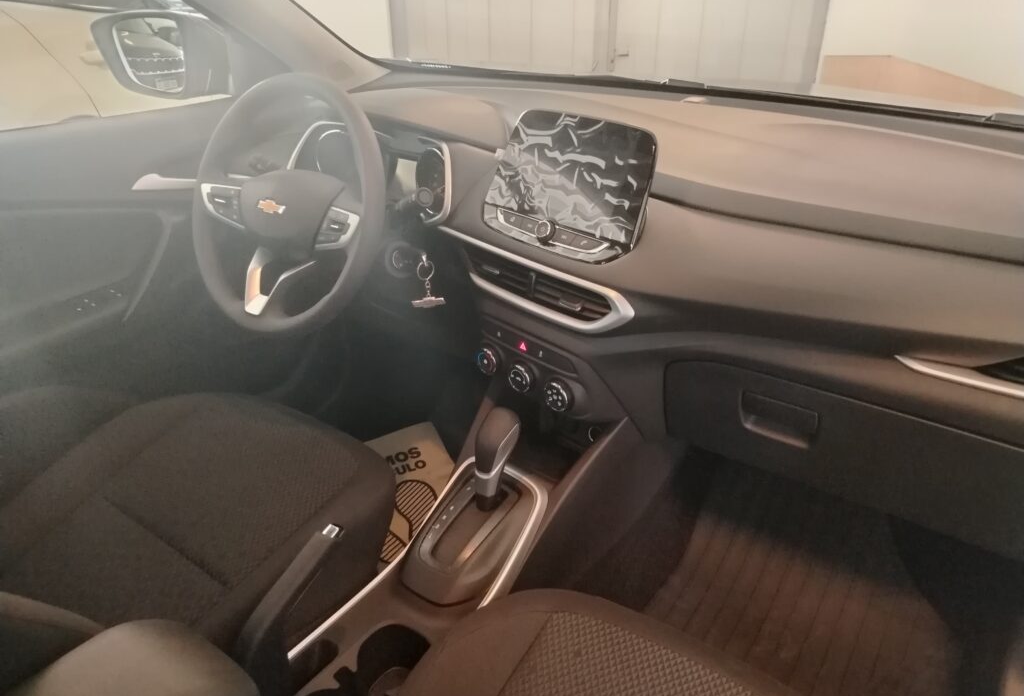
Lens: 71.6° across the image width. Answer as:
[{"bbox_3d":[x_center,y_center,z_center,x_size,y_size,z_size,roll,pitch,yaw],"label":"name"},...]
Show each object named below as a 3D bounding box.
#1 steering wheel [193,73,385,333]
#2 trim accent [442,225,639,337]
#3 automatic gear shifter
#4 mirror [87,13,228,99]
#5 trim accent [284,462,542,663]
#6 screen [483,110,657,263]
[{"bbox_3d":[-0.325,-0.207,1.030,0.370,0.370,0.095,14,5,29],"label":"steering wheel"},{"bbox_3d":[0.018,-0.096,0.982,0.350,0.090,0.040,20,9,38],"label":"trim accent"},{"bbox_3d":[-0.025,0.150,0.970,0.045,0.140,0.056,14,18,30],"label":"automatic gear shifter"},{"bbox_3d":[-0.655,-0.559,1.365,0.230,0.157,0.125,11,27,24],"label":"mirror"},{"bbox_3d":[-0.103,0.275,0.891,0.152,0.070,0.385,14,37,30],"label":"trim accent"},{"bbox_3d":[0.076,-0.224,0.954,0.230,0.158,0.035,21,6,39],"label":"screen"}]

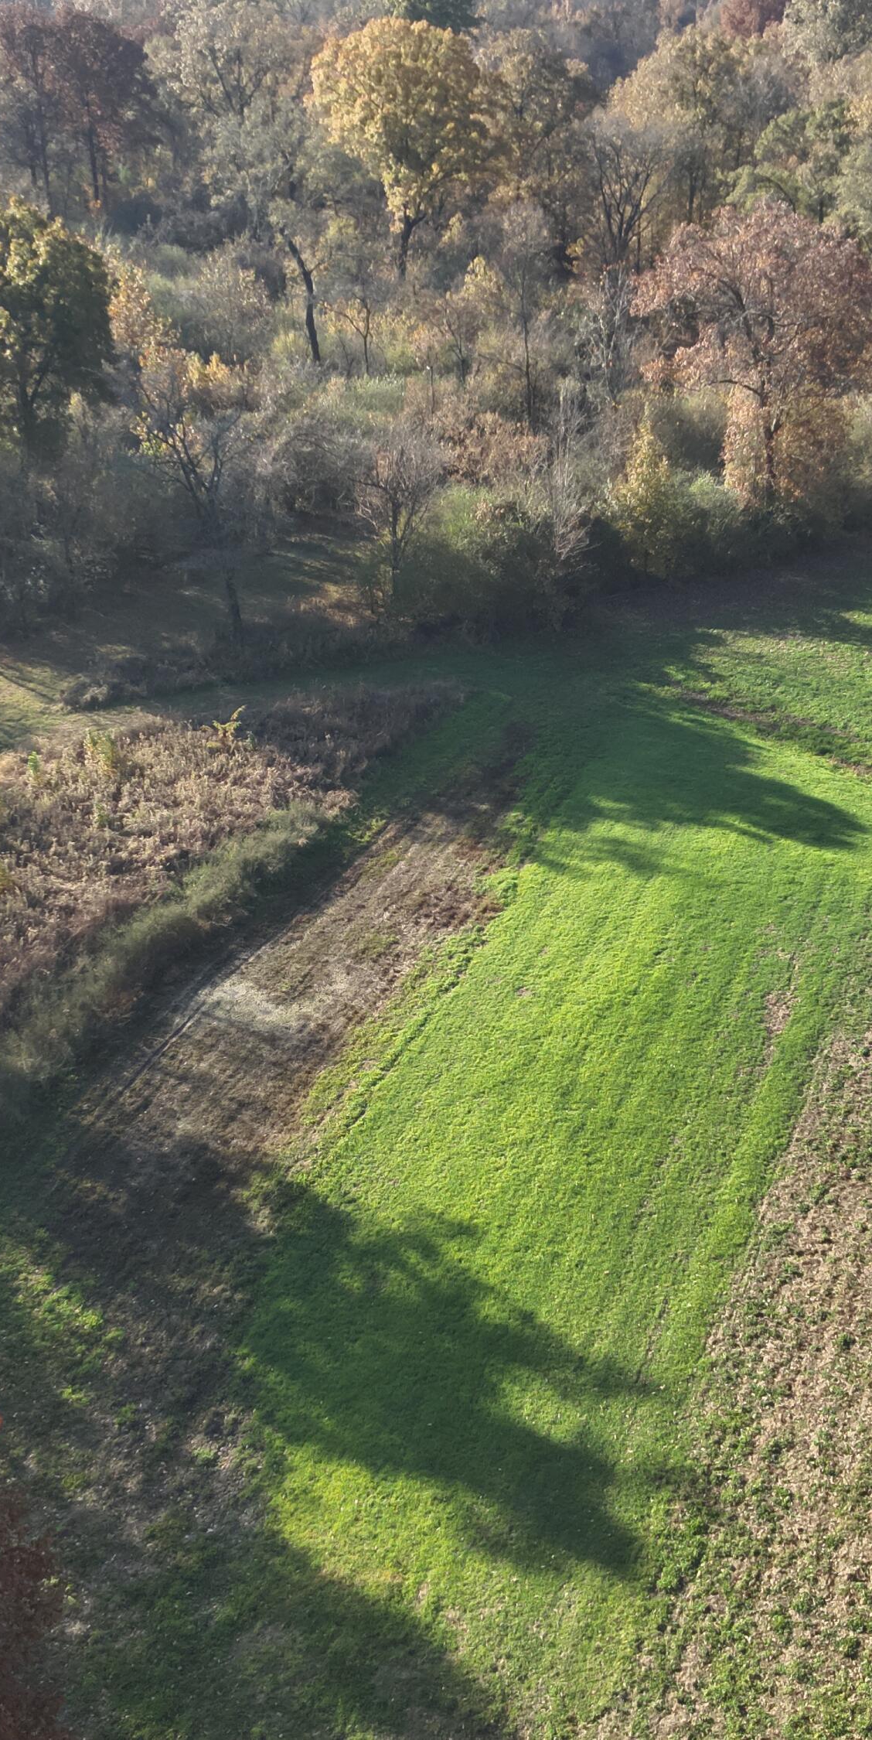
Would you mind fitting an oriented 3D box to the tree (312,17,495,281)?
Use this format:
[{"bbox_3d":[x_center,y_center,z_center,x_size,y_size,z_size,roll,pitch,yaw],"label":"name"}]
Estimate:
[{"bbox_3d":[-3.500,-69.200,158.400,17.300,24.800,16.800,0,32,0],"label":"tree"}]

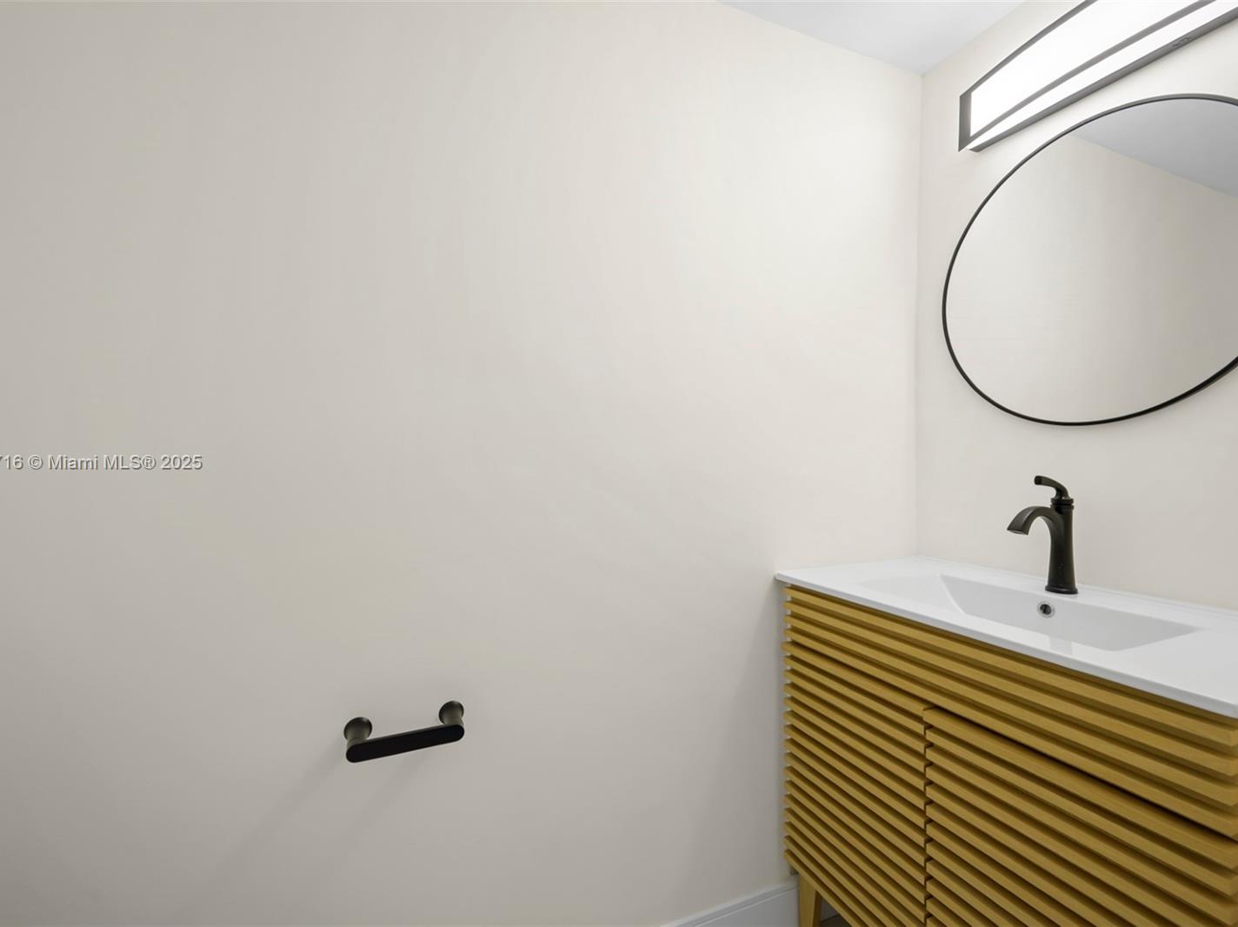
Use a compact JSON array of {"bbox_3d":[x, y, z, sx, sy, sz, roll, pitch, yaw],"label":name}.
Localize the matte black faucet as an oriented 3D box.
[{"bbox_3d":[0.822,0.138,1.047,0.169,0.229,0.054,0,0,-23],"label":"matte black faucet"}]

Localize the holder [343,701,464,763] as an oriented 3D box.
[{"bbox_3d":[-0.360,0.457,0.921,0.197,0.042,0.081,0,0,-23],"label":"holder"}]

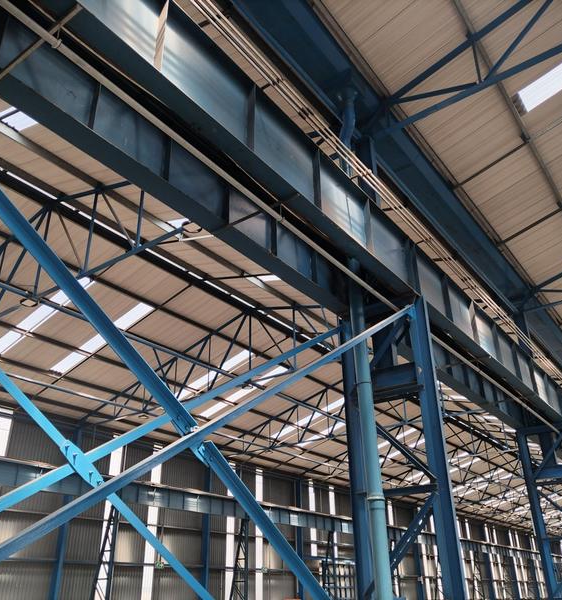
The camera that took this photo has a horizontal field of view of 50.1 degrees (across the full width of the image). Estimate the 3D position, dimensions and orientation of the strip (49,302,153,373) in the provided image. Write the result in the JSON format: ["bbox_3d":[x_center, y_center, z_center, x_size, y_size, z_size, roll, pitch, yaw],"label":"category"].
[{"bbox_3d":[-7.187,1.602,23.969,5.550,0.050,0.660,-33,-38,22],"label":"strip"}]

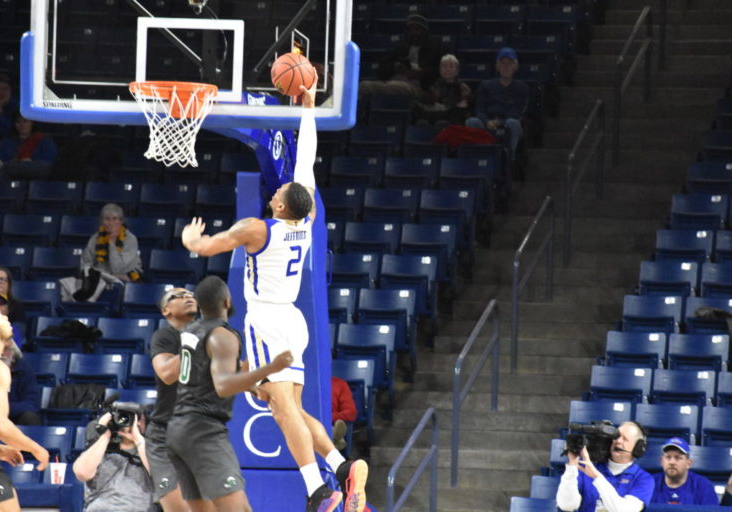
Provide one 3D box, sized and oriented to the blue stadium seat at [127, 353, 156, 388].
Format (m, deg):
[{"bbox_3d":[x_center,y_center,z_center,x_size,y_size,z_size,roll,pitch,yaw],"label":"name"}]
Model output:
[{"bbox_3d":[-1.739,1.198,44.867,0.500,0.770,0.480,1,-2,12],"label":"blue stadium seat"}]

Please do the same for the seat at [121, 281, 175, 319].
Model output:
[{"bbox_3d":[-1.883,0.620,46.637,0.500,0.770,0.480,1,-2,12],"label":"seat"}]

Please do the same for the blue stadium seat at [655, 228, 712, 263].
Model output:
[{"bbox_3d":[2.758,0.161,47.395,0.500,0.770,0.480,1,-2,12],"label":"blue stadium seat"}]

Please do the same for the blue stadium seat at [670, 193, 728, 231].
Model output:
[{"bbox_3d":[2.833,-0.126,46.949,0.510,0.820,0.500,1,-3,13],"label":"blue stadium seat"}]

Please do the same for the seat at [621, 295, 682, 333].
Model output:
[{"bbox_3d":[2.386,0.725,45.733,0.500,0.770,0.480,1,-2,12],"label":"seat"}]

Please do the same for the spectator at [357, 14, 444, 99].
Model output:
[{"bbox_3d":[0.302,-1.648,50.630,0.700,1.270,0.800,1,-3,13],"label":"spectator"}]

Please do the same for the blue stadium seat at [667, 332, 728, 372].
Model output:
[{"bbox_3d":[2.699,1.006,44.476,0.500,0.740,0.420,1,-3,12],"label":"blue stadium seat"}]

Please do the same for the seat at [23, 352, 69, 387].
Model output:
[{"bbox_3d":[-2.709,1.195,44.195,0.510,0.820,0.500,1,-3,13],"label":"seat"}]

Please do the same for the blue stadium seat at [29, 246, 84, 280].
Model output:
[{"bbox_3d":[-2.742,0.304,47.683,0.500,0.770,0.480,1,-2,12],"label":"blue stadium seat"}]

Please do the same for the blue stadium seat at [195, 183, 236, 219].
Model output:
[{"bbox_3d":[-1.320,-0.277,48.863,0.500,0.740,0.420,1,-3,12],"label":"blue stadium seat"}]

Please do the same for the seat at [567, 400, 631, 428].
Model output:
[{"bbox_3d":[1.780,1.545,42.332,0.510,0.820,0.500,1,-3,13],"label":"seat"}]

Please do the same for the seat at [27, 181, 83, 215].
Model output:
[{"bbox_3d":[-2.802,-0.279,48.375,0.500,0.780,0.500,1,-2,12],"label":"seat"}]

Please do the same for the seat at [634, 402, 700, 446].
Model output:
[{"bbox_3d":[2.300,1.542,42.030,0.510,0.780,0.500,1,-2,12],"label":"seat"}]

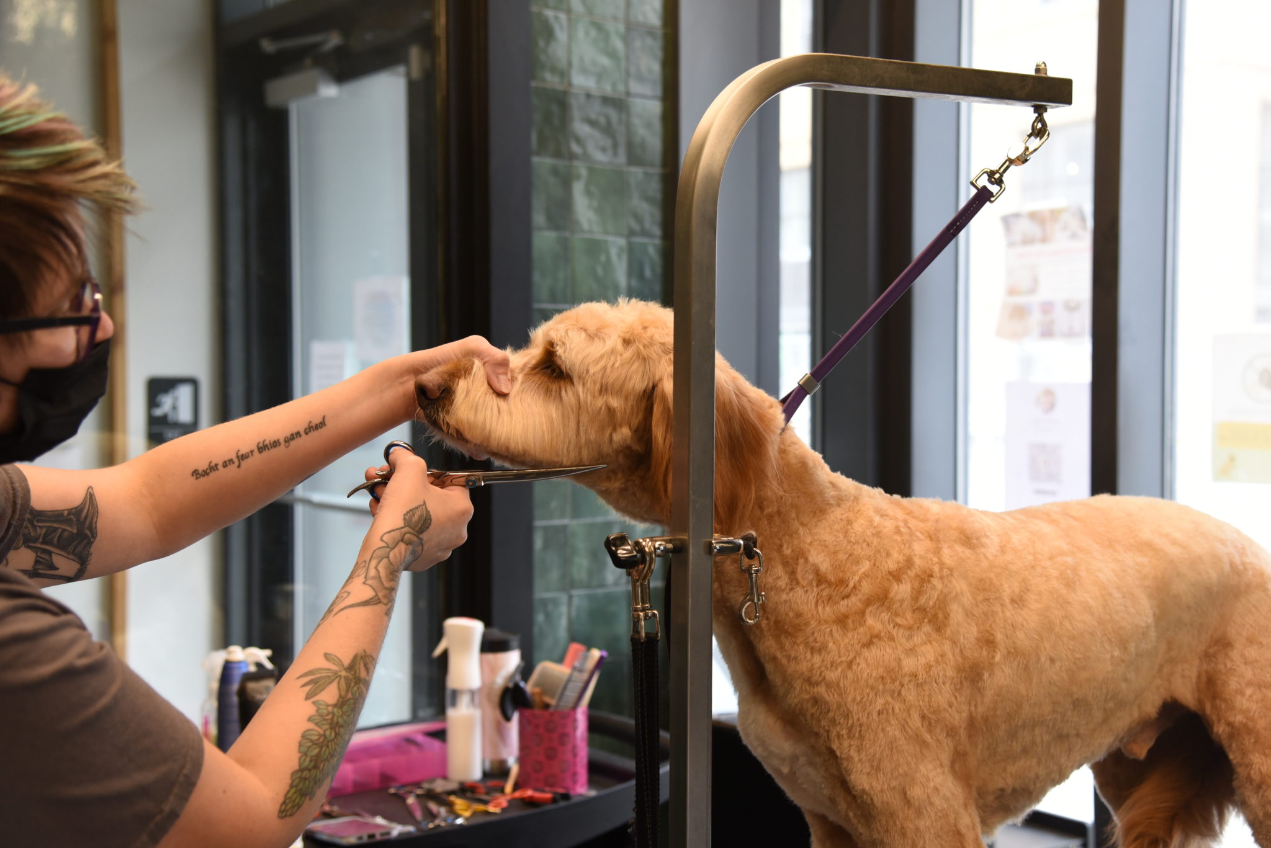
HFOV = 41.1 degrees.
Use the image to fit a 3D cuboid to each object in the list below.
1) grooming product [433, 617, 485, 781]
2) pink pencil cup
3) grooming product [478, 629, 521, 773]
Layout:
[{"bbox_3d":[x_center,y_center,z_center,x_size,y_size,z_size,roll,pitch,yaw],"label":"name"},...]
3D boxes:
[{"bbox_3d":[-0.259,0.404,2.496,0.074,0.234,0.053,0,2,0],"label":"grooming product"},{"bbox_3d":[-0.119,0.463,2.446,0.084,0.119,0.084,1,2,13],"label":"pink pencil cup"},{"bbox_3d":[-0.207,0.413,2.545,0.071,0.211,0.071,0,2,0],"label":"grooming product"}]

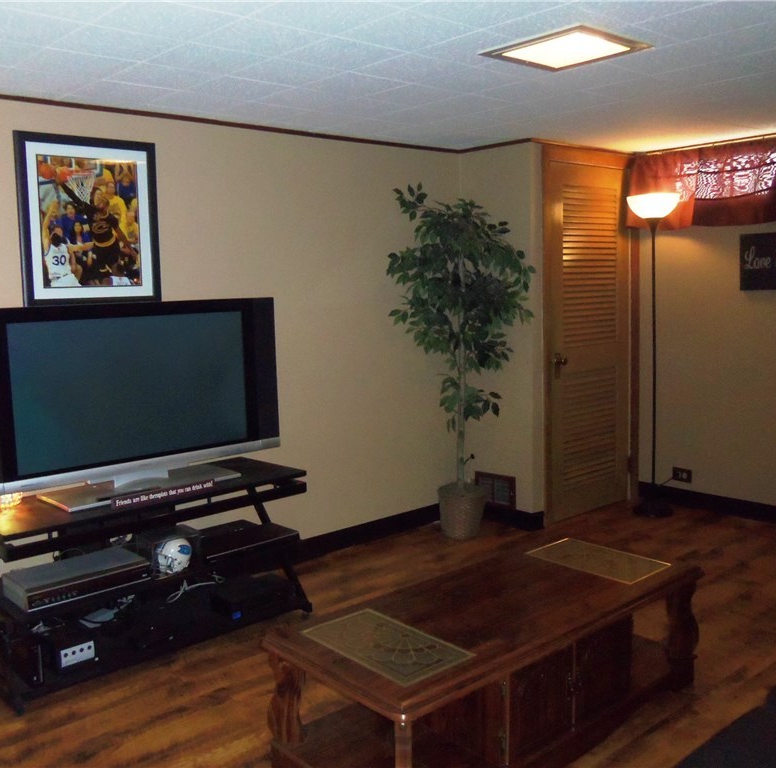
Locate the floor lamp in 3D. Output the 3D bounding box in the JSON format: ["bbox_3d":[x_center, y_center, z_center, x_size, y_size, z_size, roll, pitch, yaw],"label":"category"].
[{"bbox_3d":[1.536,-0.157,4.774,0.279,1.828,0.279,-7,9,-40],"label":"floor lamp"}]

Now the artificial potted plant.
[{"bbox_3d":[0.383,-0.105,4.418,0.588,1.873,0.568,-7,9,-40],"label":"artificial potted plant"}]

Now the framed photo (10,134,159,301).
[{"bbox_3d":[-1.195,-0.648,3.350,0.566,0.671,0.030,-7,9,-40],"label":"framed photo"}]

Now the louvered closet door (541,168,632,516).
[{"bbox_3d":[1.169,-0.247,4.841,0.769,2.003,0.044,-7,9,-40],"label":"louvered closet door"}]

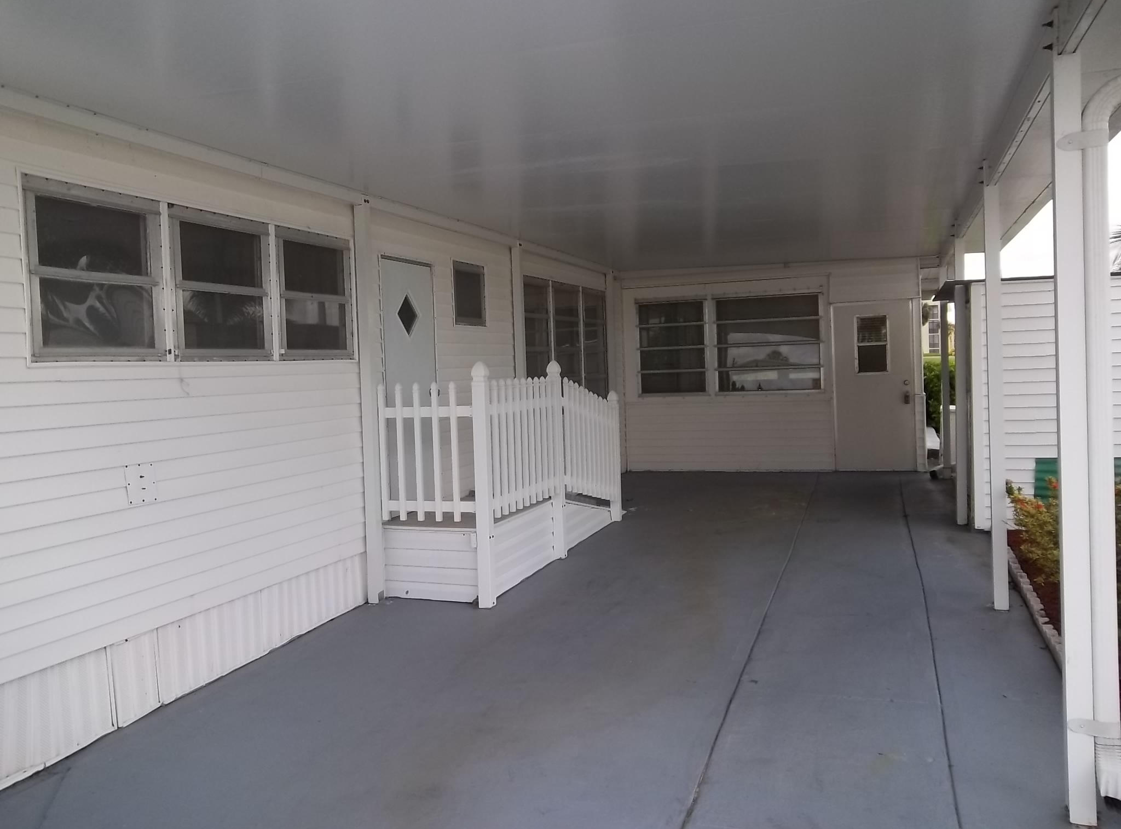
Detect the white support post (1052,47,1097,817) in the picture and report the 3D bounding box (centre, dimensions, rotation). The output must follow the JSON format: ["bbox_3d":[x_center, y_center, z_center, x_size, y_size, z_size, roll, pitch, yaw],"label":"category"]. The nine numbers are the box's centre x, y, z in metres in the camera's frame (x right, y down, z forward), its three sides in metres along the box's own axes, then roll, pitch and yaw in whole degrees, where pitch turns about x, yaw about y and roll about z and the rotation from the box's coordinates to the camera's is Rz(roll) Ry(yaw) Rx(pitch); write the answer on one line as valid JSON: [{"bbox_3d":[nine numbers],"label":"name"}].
[{"bbox_3d":[1.605,0.092,2.835,0.076,2.402,0.076,-1,3,20],"label":"white support post"}]

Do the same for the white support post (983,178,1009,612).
[{"bbox_3d":[2.454,-0.088,5.102,0.076,2.394,0.076,-1,3,20],"label":"white support post"}]

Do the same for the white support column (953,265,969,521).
[{"bbox_3d":[3.315,-0.253,7.509,0.076,2.339,0.076,-1,3,20],"label":"white support column"}]

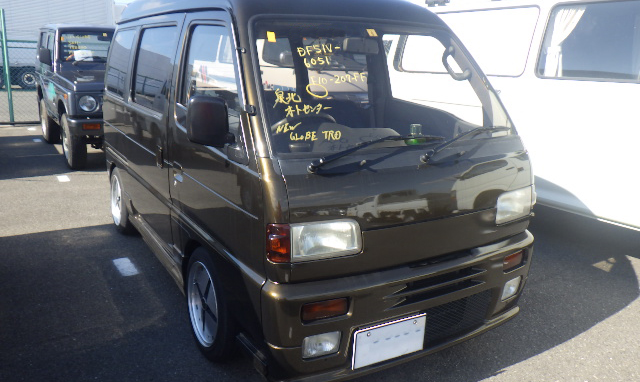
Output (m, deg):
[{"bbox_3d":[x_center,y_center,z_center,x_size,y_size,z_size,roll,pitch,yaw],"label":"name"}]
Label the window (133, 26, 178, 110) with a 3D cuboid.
[{"bbox_3d":[-0.867,-0.619,2.683,0.050,0.410,0.600,2,13,-33],"label":"window"}]

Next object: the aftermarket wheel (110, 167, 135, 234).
[{"bbox_3d":[-1.440,0.069,3.878,0.165,0.520,0.520,-6,17,-32],"label":"aftermarket wheel"}]

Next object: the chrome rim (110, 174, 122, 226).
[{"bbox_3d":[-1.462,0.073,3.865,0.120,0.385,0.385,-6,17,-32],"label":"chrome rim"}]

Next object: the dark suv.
[{"bbox_3d":[-2.867,-1.383,6.961,1.420,1.660,3.300,-7,17,-34],"label":"dark suv"}]

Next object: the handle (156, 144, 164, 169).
[{"bbox_3d":[-0.782,-0.161,2.534,0.040,0.110,0.065,-6,17,-32],"label":"handle"}]

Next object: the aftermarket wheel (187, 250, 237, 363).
[{"bbox_3d":[-0.465,0.502,2.379,0.165,0.520,0.520,-6,17,-32],"label":"aftermarket wheel"}]

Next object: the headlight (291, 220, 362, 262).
[{"bbox_3d":[0.015,0.153,1.725,0.265,0.135,0.095,-6,17,-32],"label":"headlight"}]

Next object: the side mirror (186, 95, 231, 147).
[{"bbox_3d":[-0.374,-0.224,1.701,0.140,0.155,0.085,-6,17,-32],"label":"side mirror"}]

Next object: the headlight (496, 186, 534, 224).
[{"bbox_3d":[0.826,0.062,2.227,0.265,0.135,0.095,-6,17,-32],"label":"headlight"}]

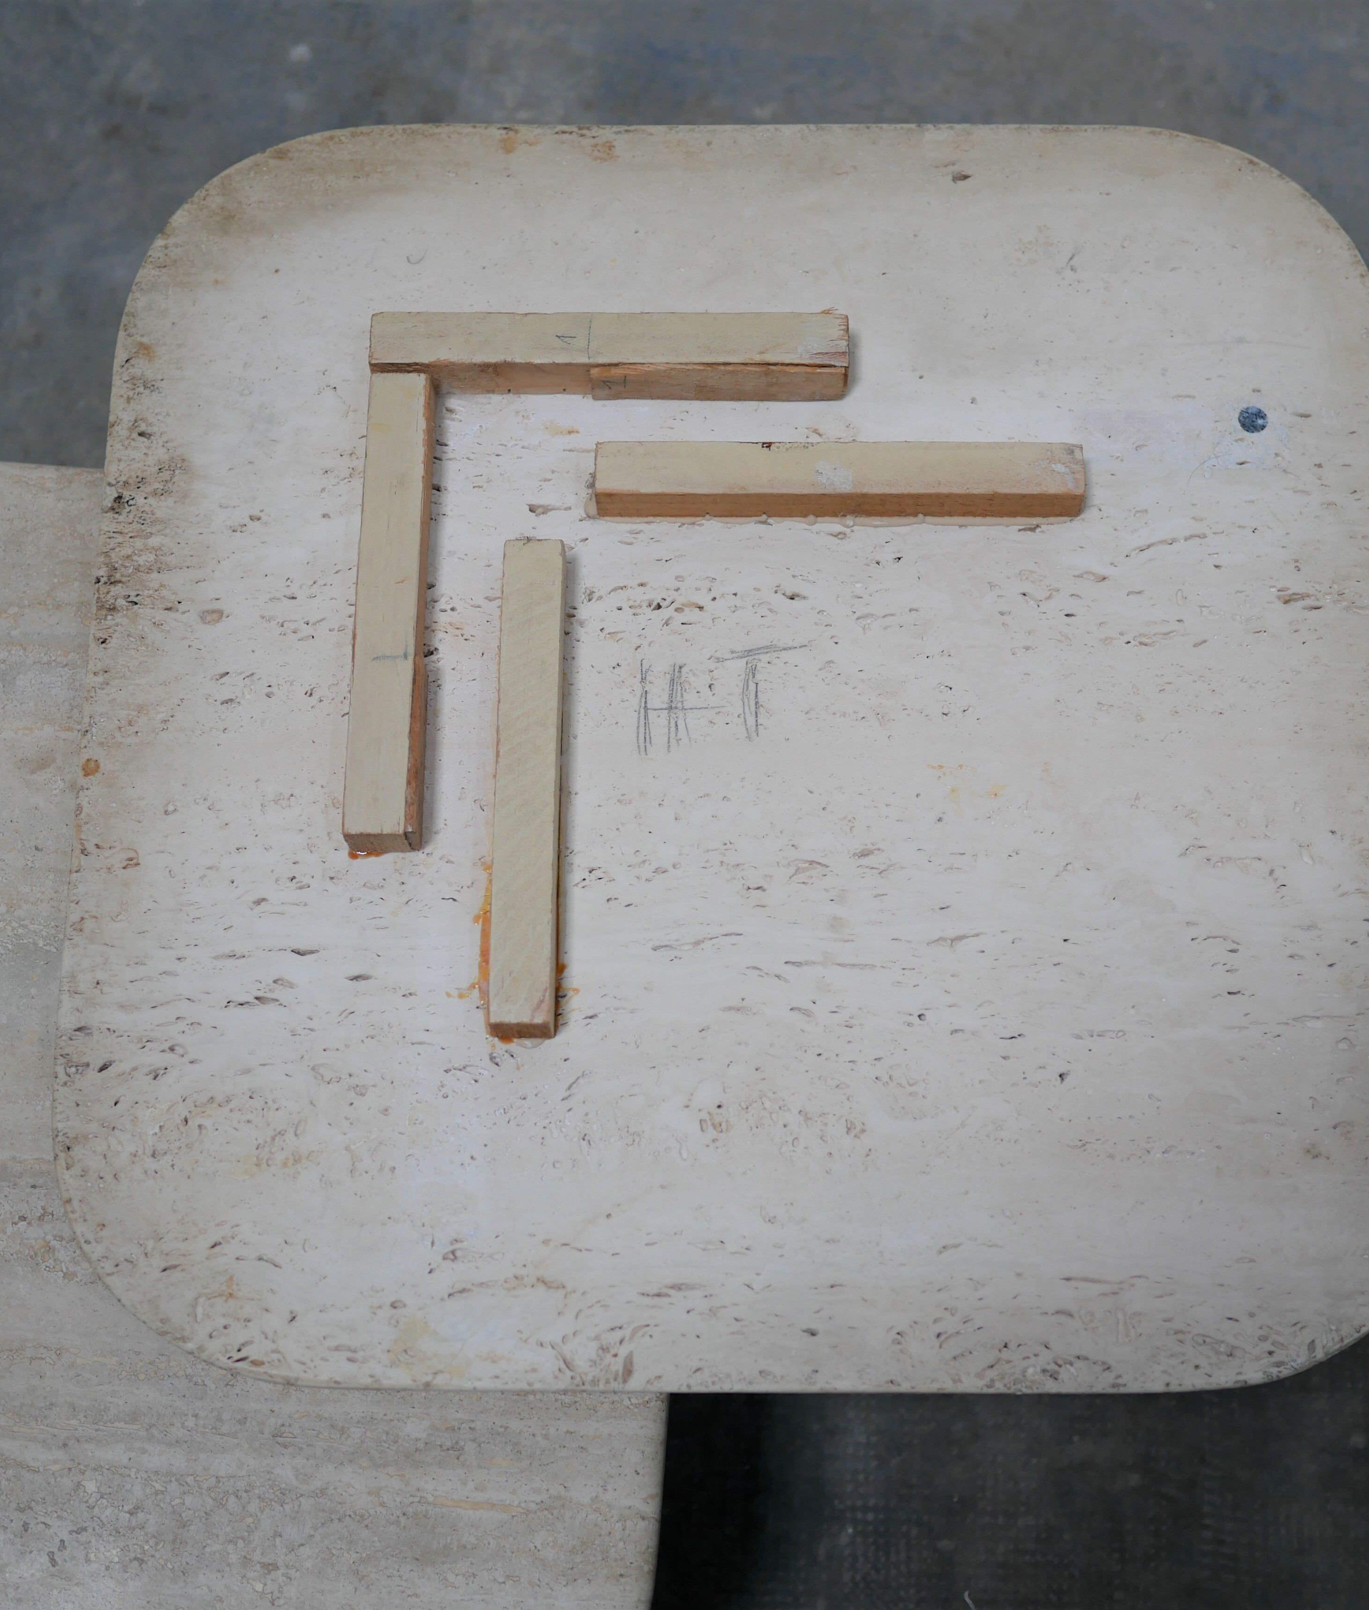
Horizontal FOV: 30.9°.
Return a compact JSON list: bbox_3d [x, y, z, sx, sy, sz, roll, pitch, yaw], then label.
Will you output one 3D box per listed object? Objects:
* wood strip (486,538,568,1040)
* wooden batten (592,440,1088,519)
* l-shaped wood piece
[{"bbox_3d":[-0.059,-0.008,0.951,0.023,0.022,0.194,0,72,1],"label":"wood strip"},{"bbox_3d":[0.062,-0.130,0.992,0.193,0.022,0.022,0,72,1],"label":"wooden batten"},{"bbox_3d":[-0.031,-0.090,0.979,0.193,0.021,0.222,0,72,1],"label":"l-shaped wood piece"}]

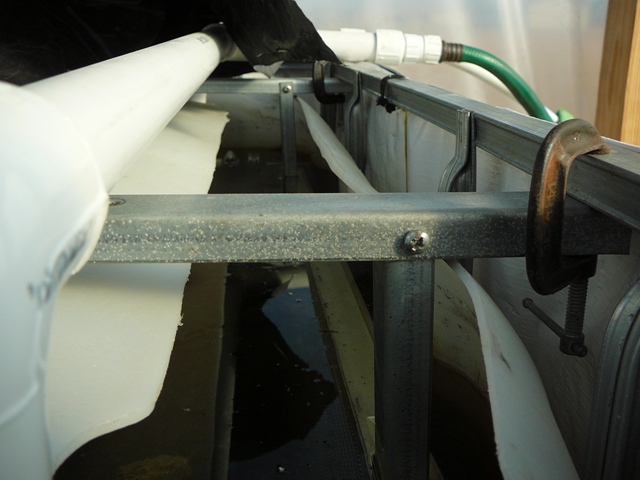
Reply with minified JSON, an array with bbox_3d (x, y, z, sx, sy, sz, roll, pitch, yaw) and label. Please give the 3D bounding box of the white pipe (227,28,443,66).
[{"bbox_3d":[0.026,-0.318,1.066,0.357,0.058,0.057,0,16,-4],"label":"white pipe"}]

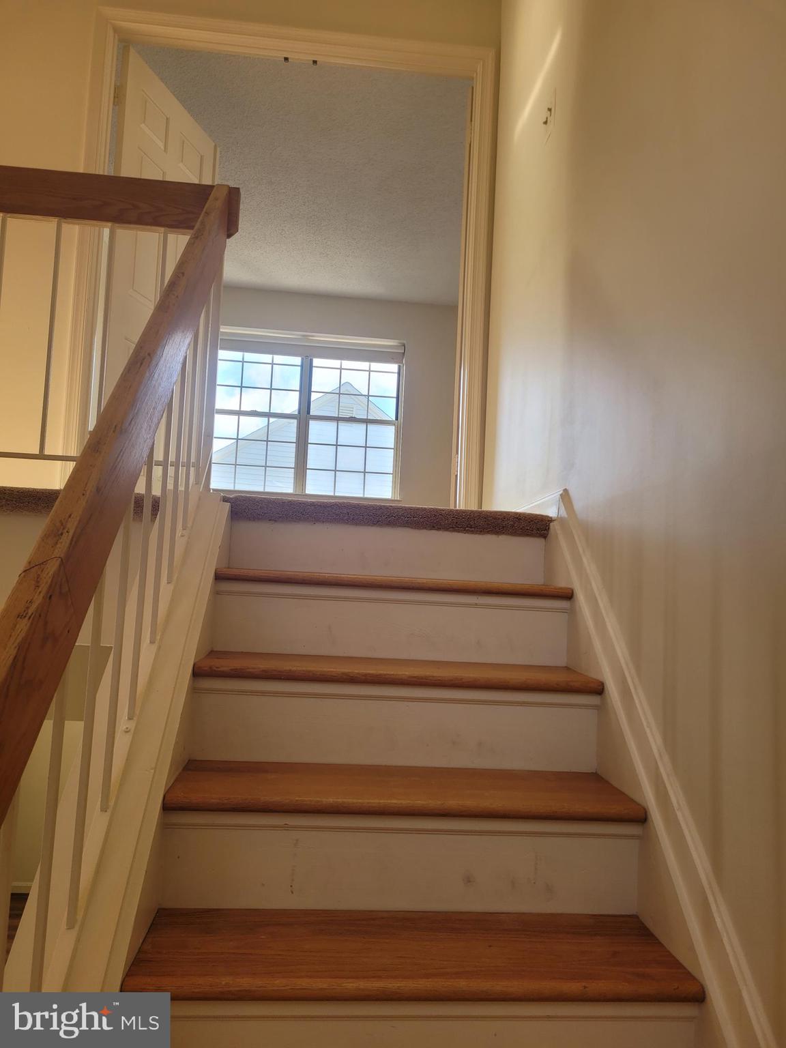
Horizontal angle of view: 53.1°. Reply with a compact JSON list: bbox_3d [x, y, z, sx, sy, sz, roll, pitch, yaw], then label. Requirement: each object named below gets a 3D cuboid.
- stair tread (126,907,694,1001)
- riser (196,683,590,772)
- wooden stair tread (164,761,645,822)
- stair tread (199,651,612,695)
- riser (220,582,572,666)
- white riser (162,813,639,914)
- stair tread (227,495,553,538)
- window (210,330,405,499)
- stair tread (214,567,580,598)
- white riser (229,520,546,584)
[{"bbox_3d":[0.032,0.708,1.298,0.875,0.027,0.258,3,-4,-5],"label":"stair tread"},{"bbox_3d":[0.015,0.432,1.691,0.875,0.172,0.020,3,-4,-5],"label":"riser"},{"bbox_3d":[0.022,0.523,1.547,0.875,0.027,0.258,3,-4,-5],"label":"wooden stair tread"},{"bbox_3d":[0.011,0.338,1.795,0.875,0.027,0.258,3,-4,-5],"label":"stair tread"},{"bbox_3d":[0.004,0.247,1.940,0.875,0.172,0.020,3,-4,-5],"label":"riser"},{"bbox_3d":[0.025,0.617,1.443,0.875,0.172,0.020,3,-4,-5],"label":"white riser"},{"bbox_3d":[-0.007,-0.014,2.276,0.890,0.071,0.255,3,-4,-5],"label":"stair tread"},{"bbox_3d":[-0.843,-1.040,7.465,1.865,1.560,0.100,3,-4,-5],"label":"window"},{"bbox_3d":[0.001,0.153,2.044,0.875,0.027,0.258,3,-4,-5],"label":"stair tread"},{"bbox_3d":[-0.007,0.081,2.187,0.875,0.134,0.020,3,-4,-5],"label":"white riser"}]

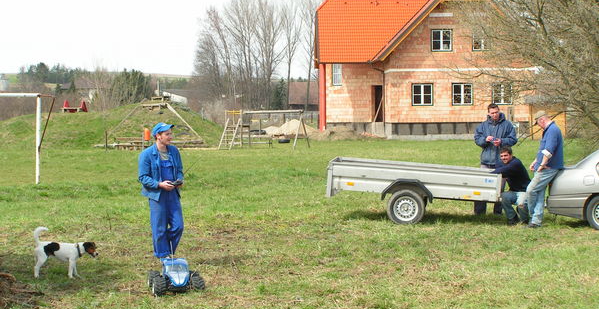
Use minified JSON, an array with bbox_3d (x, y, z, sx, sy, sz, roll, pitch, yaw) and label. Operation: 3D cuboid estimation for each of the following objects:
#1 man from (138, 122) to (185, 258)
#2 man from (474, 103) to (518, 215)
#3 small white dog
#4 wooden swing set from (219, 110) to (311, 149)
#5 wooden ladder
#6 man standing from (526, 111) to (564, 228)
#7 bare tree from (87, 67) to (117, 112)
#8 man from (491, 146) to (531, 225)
[{"bbox_3d":[-1.735,0.459,17.400,0.560,1.740,0.440,-1,2,-30],"label":"man"},{"bbox_3d":[3.160,0.064,22.200,0.660,1.810,0.460,0,2,7],"label":"man"},{"bbox_3d":[-2.671,1.119,15.800,0.750,0.590,0.200,0,2,7],"label":"small white dog"},{"bbox_3d":[-1.770,-1.264,70.000,4.100,2.000,1.700,1,2,25],"label":"wooden swing set"},{"bbox_3d":[-3.424,-1.234,69.700,0.850,1.900,0.850,1,2,25],"label":"wooden ladder"},{"bbox_3d":[3.611,0.221,20.400,0.550,1.740,0.500,0,2,-6],"label":"man standing"},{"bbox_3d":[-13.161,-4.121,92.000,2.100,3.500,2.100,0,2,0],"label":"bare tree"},{"bbox_3d":[3.178,0.466,20.800,0.620,1.170,0.580,-1,2,-25],"label":"man"}]

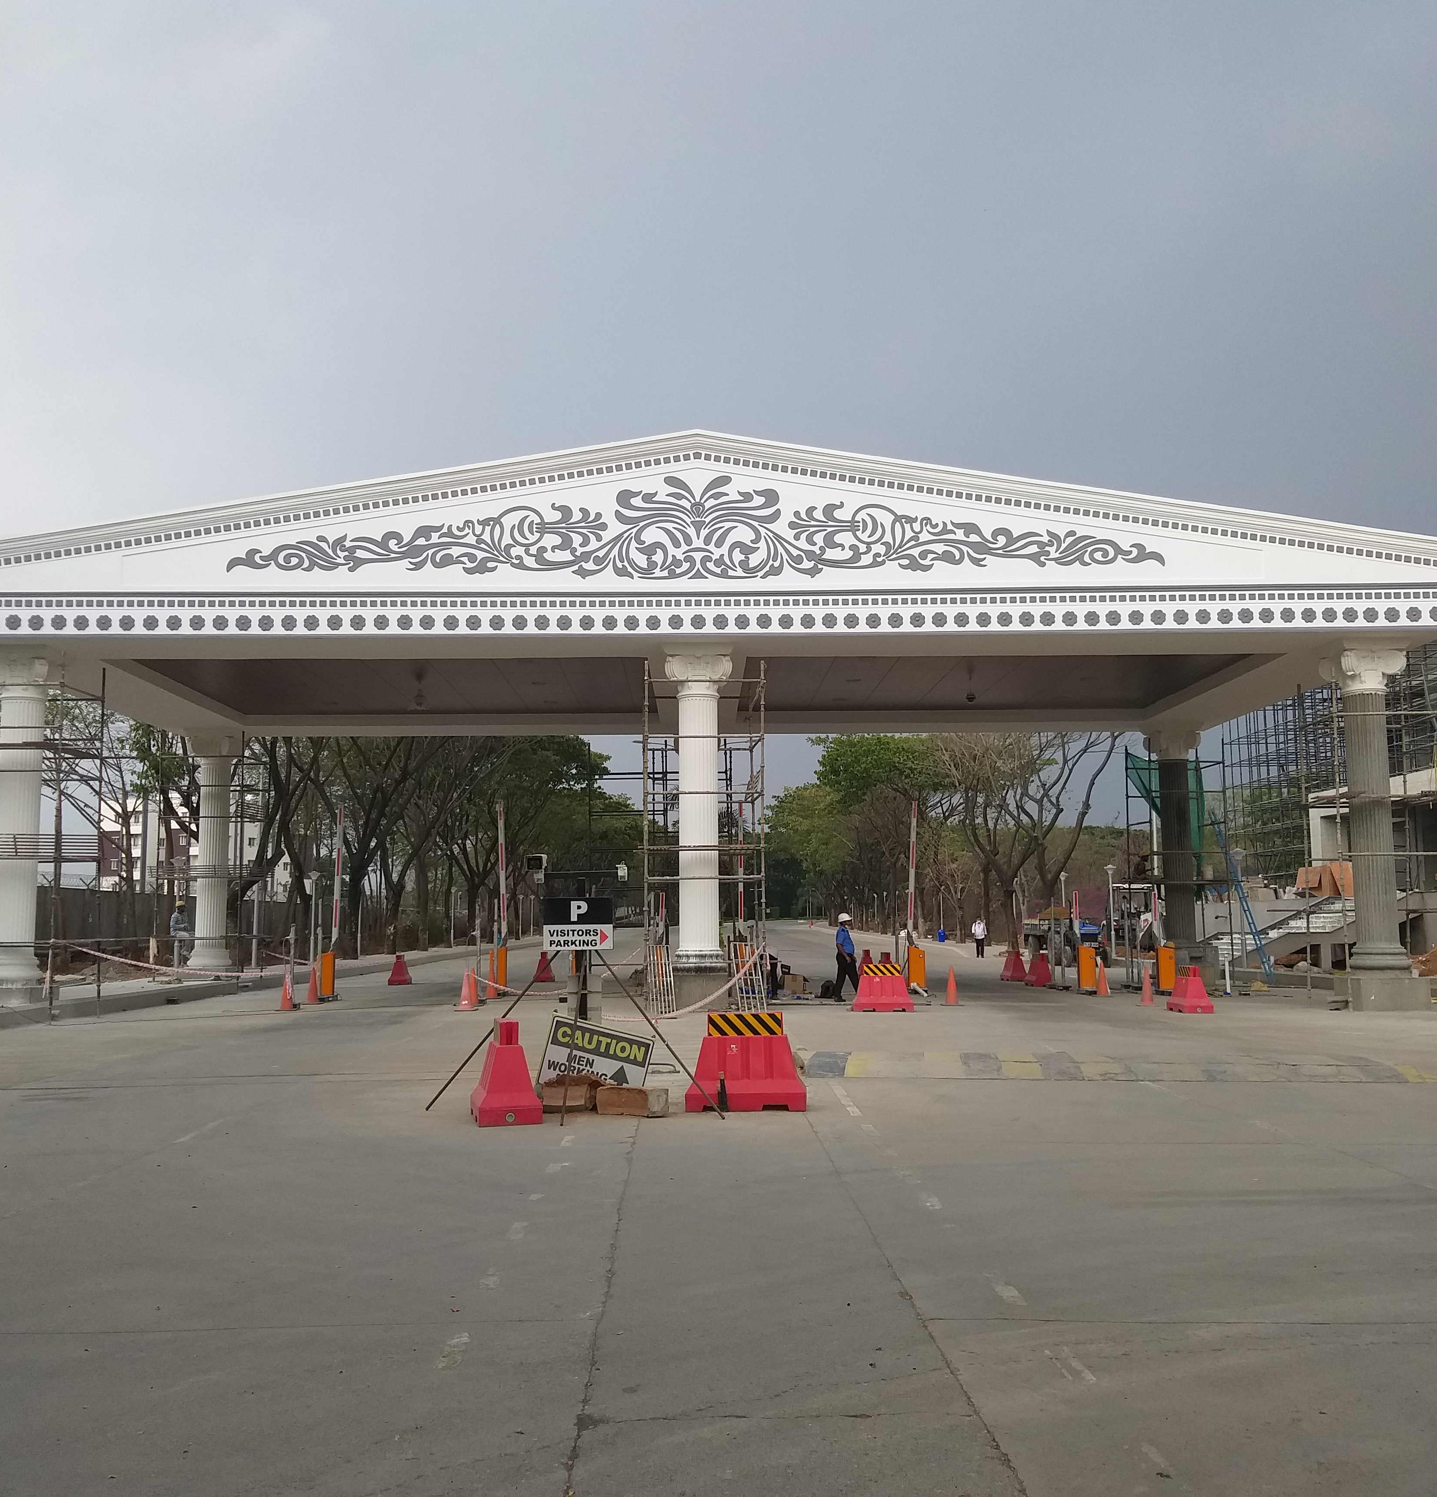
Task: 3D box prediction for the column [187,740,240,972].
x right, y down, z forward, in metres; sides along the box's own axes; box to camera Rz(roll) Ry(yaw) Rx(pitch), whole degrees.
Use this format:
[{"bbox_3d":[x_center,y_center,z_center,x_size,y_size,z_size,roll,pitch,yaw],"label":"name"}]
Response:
[{"bbox_3d":[-13.267,2.715,39.429,1.140,6.200,1.140,0,-7,-1],"label":"column"}]

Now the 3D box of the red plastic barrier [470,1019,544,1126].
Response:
[{"bbox_3d":[-1.877,2.813,13.240,0.530,0.860,1.070,1,-6,-13],"label":"red plastic barrier"}]

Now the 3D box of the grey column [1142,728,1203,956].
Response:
[{"bbox_3d":[11.173,2.366,36.400,1.330,5.850,1.330,0,-6,0],"label":"grey column"}]

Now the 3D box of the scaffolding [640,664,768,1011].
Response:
[{"bbox_3d":[-0.291,1.660,28.223,2.100,6.400,2.050,0,-7,-3],"label":"scaffolding"}]

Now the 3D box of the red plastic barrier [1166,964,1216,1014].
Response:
[{"bbox_3d":[8.291,4.232,26.363,0.500,0.800,1.000,0,-7,-1],"label":"red plastic barrier"}]

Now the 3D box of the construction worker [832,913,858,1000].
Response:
[{"bbox_3d":[2.590,4.263,30.531,0.600,1.750,0.500,0,-7,-1],"label":"construction worker"}]

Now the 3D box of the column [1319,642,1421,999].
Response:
[{"bbox_3d":[12.367,1.472,28.247,1.250,6.750,1.200,0,-7,-1],"label":"column"}]

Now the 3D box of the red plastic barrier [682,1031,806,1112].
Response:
[{"bbox_3d":[0.249,2.892,13.655,1.070,0.760,0.530,0,-6,0],"label":"red plastic barrier"}]

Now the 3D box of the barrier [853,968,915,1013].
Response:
[{"bbox_3d":[2.810,4.124,25.807,1.070,0.780,0.530,0,-6,0],"label":"barrier"}]

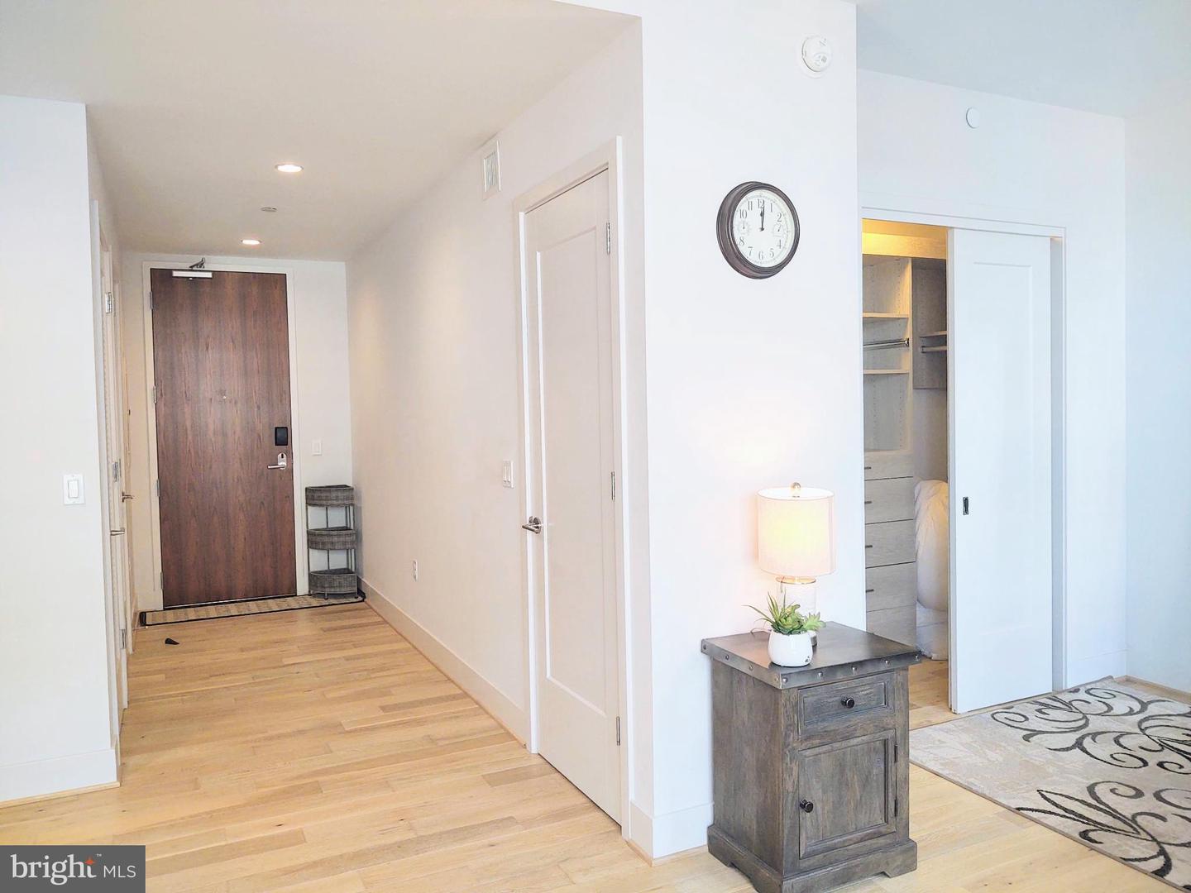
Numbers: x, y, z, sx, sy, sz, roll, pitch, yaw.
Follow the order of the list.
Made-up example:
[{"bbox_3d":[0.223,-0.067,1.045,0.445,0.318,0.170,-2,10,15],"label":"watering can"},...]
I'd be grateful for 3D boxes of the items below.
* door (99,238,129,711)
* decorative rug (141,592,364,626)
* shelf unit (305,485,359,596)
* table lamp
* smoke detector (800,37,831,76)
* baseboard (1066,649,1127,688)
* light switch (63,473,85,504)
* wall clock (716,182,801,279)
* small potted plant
[{"bbox_3d":[-2.117,0.175,4.041,0.060,2.140,0.750,-2,2,-25],"label":"door"},{"bbox_3d":[-2.486,1.151,6.759,1.475,0.015,0.480,-2,2,-28],"label":"decorative rug"},{"bbox_3d":[-1.978,0.716,6.974,0.305,0.810,0.310,-2,2,-25],"label":"shelf unit"},{"bbox_3d":[0.603,0.353,2.796,0.240,0.485,0.240,-1,2,0],"label":"table lamp"},{"bbox_3d":[0.713,-1.248,2.959,0.119,0.119,0.042,-2,2,-25],"label":"smoke detector"},{"bbox_3d":[2.388,1.069,4.407,0.428,0.147,0.017,-2,2,-25],"label":"baseboard"},{"bbox_3d":[-1.909,0.155,3.398,0.071,0.116,0.012,-2,2,-25],"label":"light switch"},{"bbox_3d":[0.516,-0.671,2.877,0.300,0.300,0.050,-2,2,-25],"label":"wall clock"},{"bbox_3d":[0.536,0.503,2.599,0.200,0.200,0.185,-1,2,0],"label":"small potted plant"}]

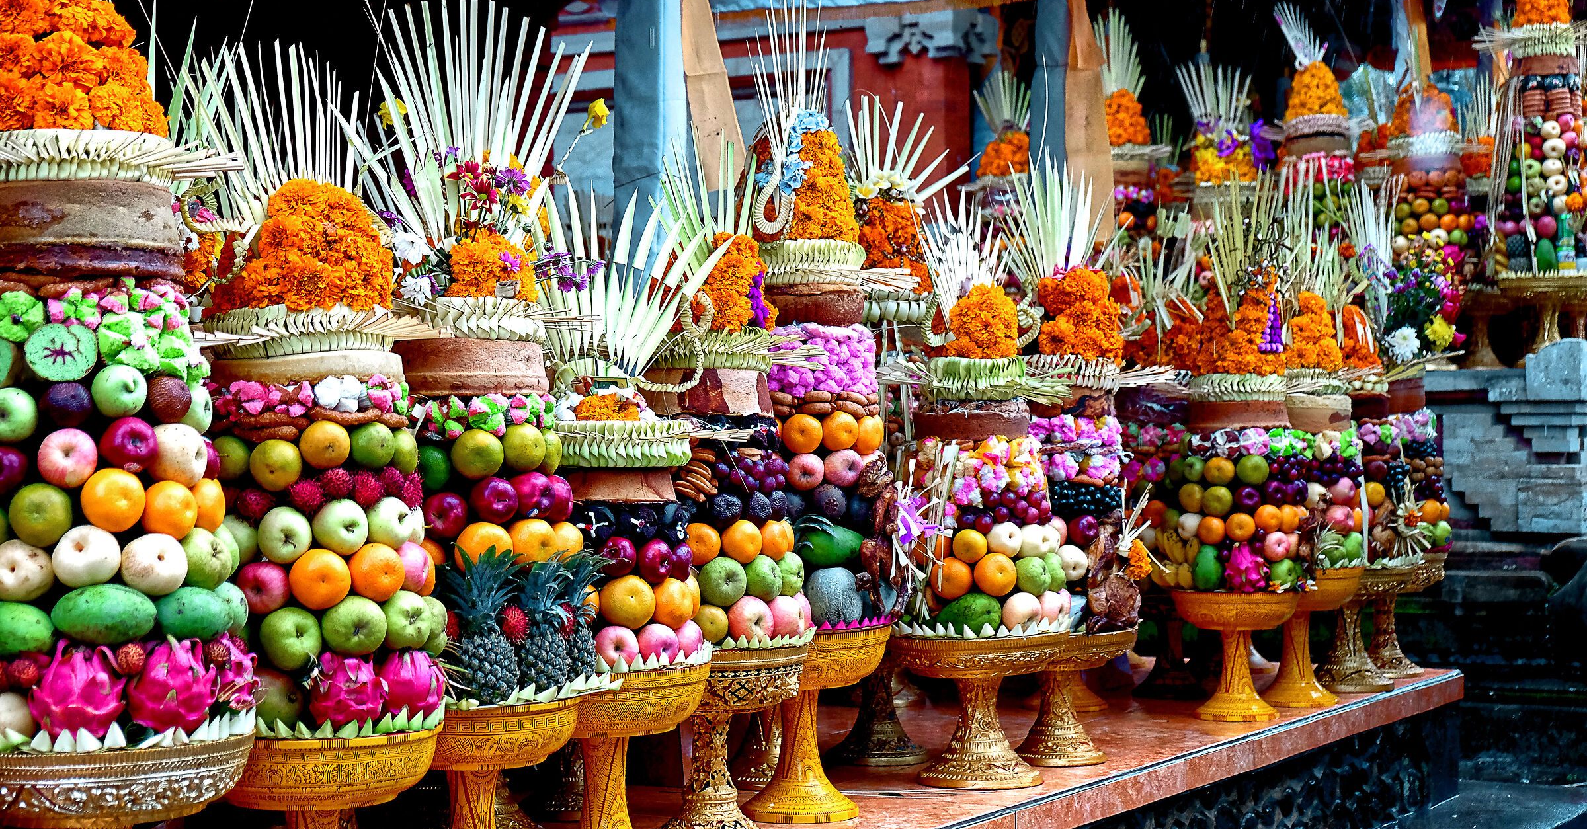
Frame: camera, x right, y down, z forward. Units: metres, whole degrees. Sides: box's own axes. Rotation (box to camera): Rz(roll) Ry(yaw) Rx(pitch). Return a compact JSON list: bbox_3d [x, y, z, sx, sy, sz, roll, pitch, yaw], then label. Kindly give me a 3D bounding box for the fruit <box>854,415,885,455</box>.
[{"bbox_3d":[0.131,0.037,4.340,0.066,0.069,0.067,0,-1,0],"label":"fruit"}]

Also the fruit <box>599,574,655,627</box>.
[{"bbox_3d":[-0.243,0.273,3.617,0.081,0.079,0.077,0,-1,0],"label":"fruit"}]

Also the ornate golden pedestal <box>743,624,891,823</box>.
[{"bbox_3d":[0.011,0.542,4.378,0.325,0.334,0.325,0,-1,0],"label":"ornate golden pedestal"}]

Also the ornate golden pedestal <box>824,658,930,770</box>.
[{"bbox_3d":[0.174,0.552,5.132,0.310,0.330,0.310,0,-1,0],"label":"ornate golden pedestal"}]

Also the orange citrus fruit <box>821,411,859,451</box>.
[{"bbox_3d":[0.081,0.028,4.300,0.067,0.068,0.067,0,-1,0],"label":"orange citrus fruit"}]

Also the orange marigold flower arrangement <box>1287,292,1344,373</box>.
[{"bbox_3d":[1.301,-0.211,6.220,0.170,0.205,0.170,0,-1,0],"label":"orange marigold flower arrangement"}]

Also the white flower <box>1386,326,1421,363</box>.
[{"bbox_3d":[1.705,-0.196,6.900,0.100,0.100,0.065,0,-1,14],"label":"white flower"}]

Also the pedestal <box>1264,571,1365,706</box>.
[{"bbox_3d":[1.272,0.556,6.222,0.330,0.345,0.330,0,-1,0],"label":"pedestal"}]

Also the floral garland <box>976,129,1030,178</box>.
[{"bbox_3d":[0.827,-1.013,9.600,0.220,0.190,0.220,0,-1,0],"label":"floral garland"}]

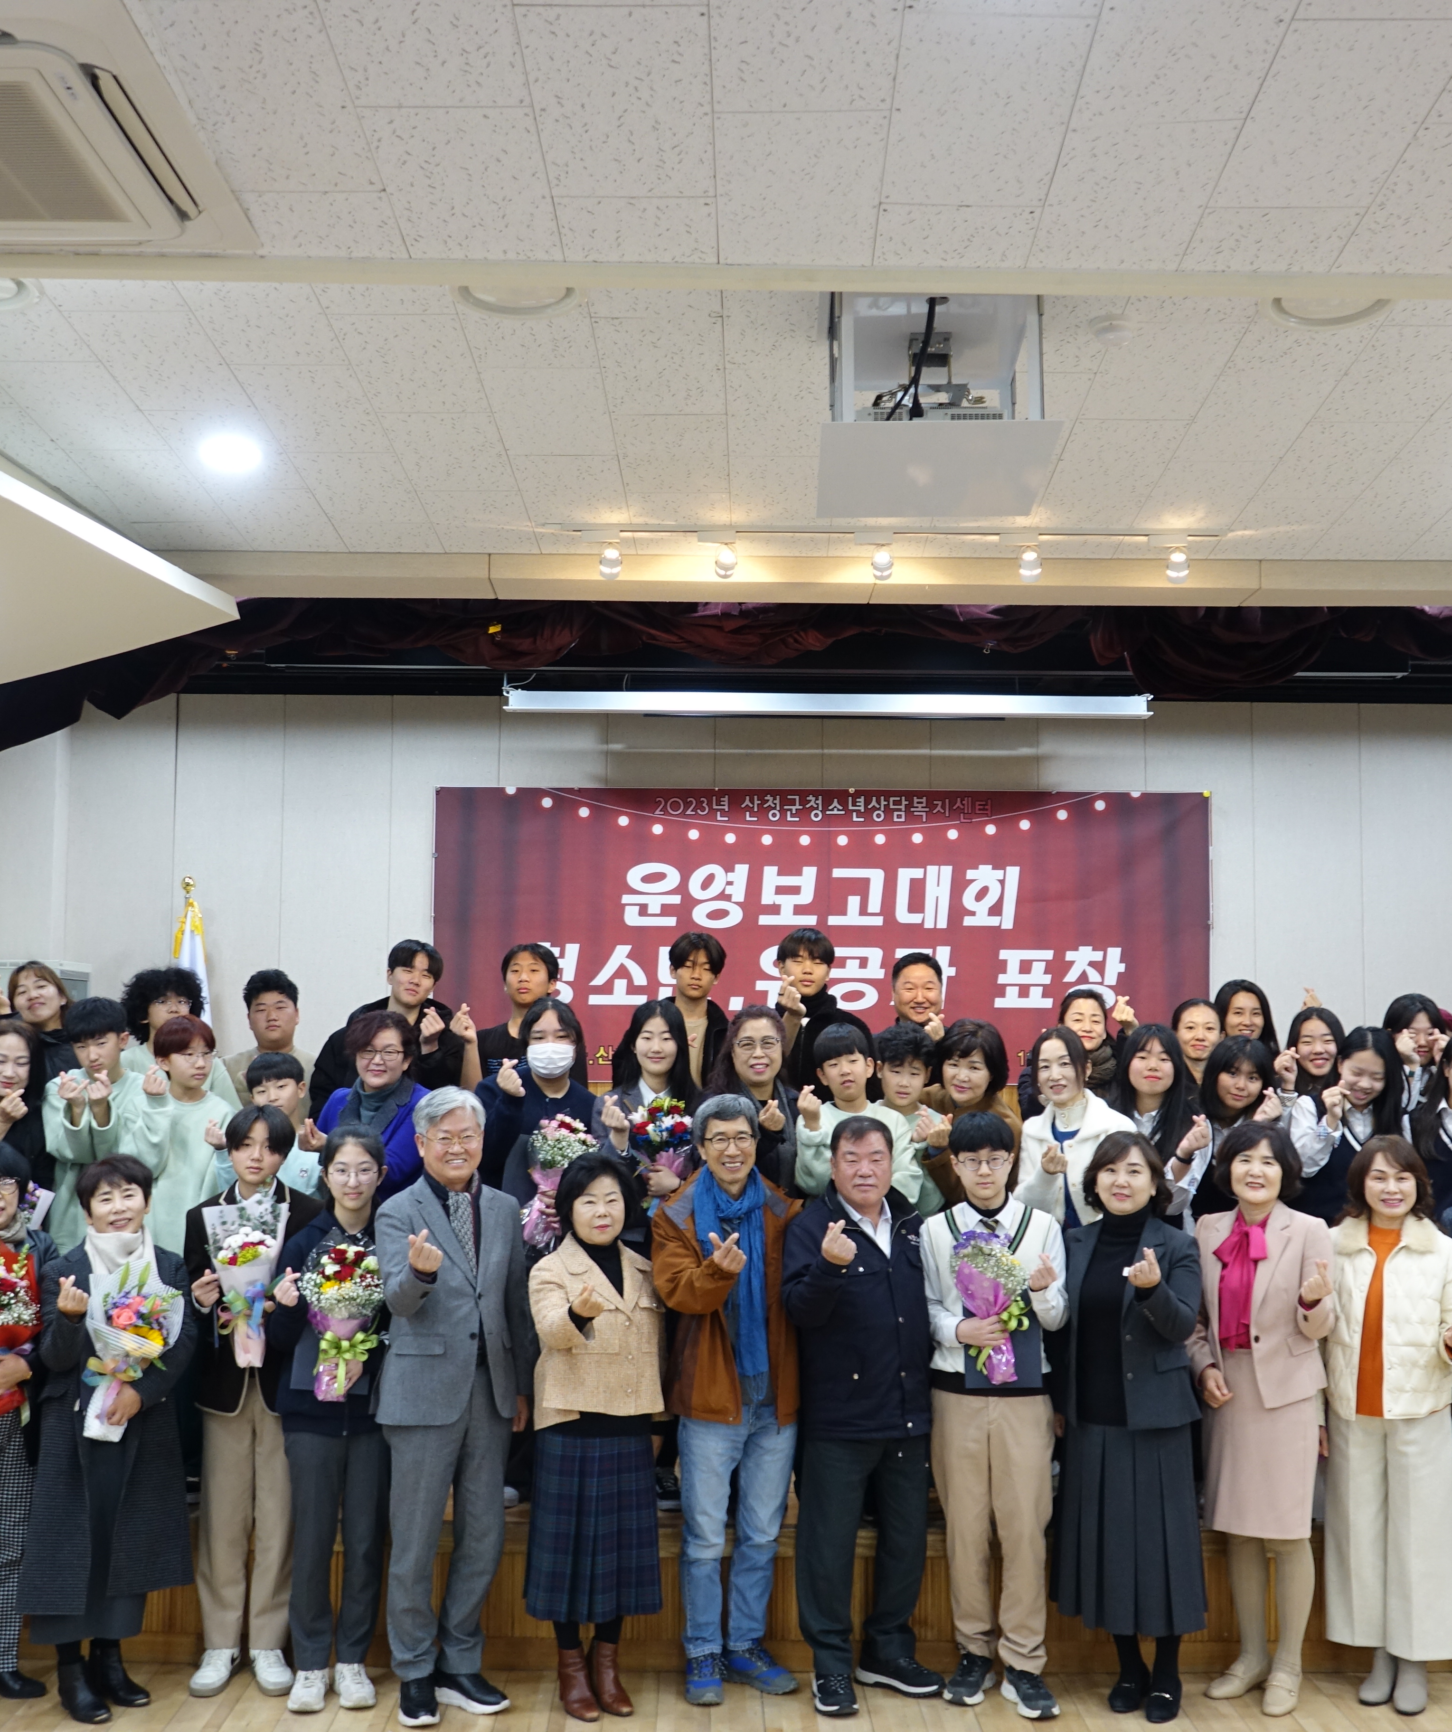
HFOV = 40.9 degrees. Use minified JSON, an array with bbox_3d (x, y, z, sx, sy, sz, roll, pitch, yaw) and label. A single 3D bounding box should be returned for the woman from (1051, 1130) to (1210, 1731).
[{"bbox_3d":[1.159,1.593,5.605,0.450,1.620,0.400,0,-5,7],"label":"woman"}]

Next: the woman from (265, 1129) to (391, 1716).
[{"bbox_3d":[-1.141,1.591,5.658,0.410,1.620,0.360,1,-5,-9],"label":"woman"}]

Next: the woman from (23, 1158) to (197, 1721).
[{"bbox_3d":[-1.765,1.609,5.582,0.480,1.550,0.420,2,-6,-14],"label":"woman"}]

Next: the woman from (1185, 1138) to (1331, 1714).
[{"bbox_3d":[1.561,1.572,5.680,0.440,1.628,0.340,-1,-5,15],"label":"woman"}]

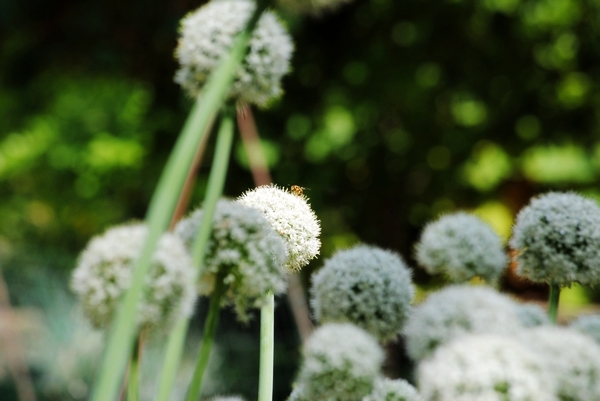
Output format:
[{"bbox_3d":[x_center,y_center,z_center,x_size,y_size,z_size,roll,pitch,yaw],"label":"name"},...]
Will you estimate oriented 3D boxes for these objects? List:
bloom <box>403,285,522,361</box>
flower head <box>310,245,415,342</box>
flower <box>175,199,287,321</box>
[{"bbox_3d":[0.106,0.087,3.250,0.076,0.065,0.076,0,0,0],"label":"bloom"},{"bbox_3d":[0.044,0.065,3.500,0.071,0.069,0.071,0,0,0],"label":"flower head"},{"bbox_3d":[-0.047,0.039,3.400,0.075,0.080,0.075,0,0,0],"label":"flower"}]

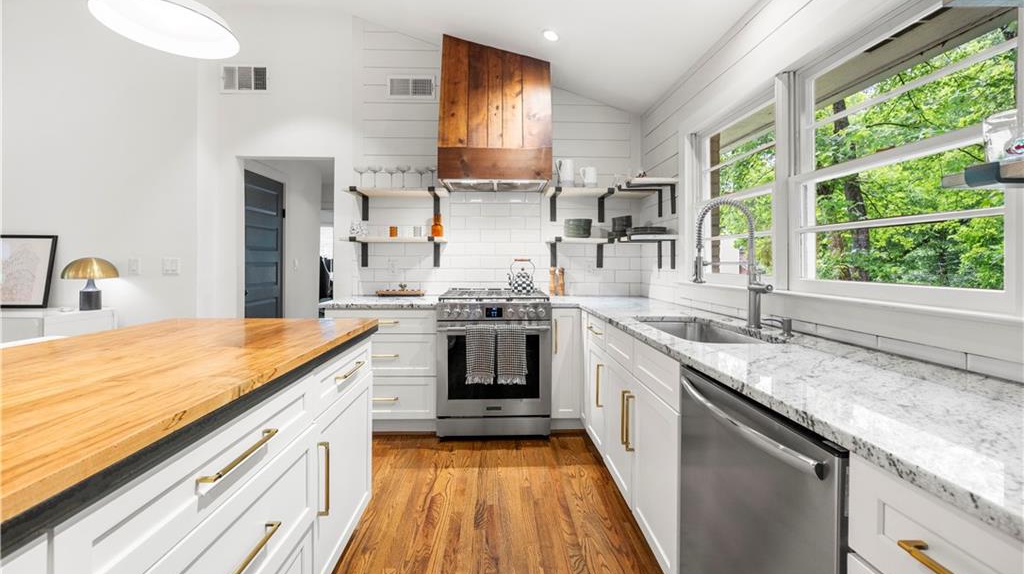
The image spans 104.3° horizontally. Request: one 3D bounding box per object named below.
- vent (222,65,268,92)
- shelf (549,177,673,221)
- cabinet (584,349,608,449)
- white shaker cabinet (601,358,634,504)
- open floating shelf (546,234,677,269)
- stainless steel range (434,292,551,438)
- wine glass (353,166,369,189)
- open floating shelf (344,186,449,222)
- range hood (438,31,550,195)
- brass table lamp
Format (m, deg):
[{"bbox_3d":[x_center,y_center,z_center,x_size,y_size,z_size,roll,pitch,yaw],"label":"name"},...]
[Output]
[{"bbox_3d":[-2.180,-1.700,3.245,0.400,0.235,0.030,0,3,-2],"label":"vent"},{"bbox_3d":[0.688,-0.629,2.976,0.795,0.235,0.680,0,2,-3],"label":"shelf"},{"bbox_3d":[0.785,0.627,2.357,0.580,0.620,0.390,0,2,-3],"label":"cabinet"},{"bbox_3d":[0.790,0.655,1.890,0.580,0.580,0.440,0,3,-2],"label":"white shaker cabinet"},{"bbox_3d":[0.690,-0.250,3.030,0.830,0.220,0.680,0,3,-2],"label":"open floating shelf"},{"bbox_3d":[-0.132,0.525,2.970,0.760,0.930,0.710,0,3,-2],"label":"stainless steel range"},{"bbox_3d":[-1.170,-0.837,3.085,0.108,0.178,0.108,0,2,-3],"label":"wine glass"},{"bbox_3d":[-0.886,-0.642,3.112,0.765,0.237,0.270,0,2,-3],"label":"open floating shelf"},{"bbox_3d":[-0.128,-1.385,3.060,0.810,1.220,0.540,0,3,-2],"label":"range hood"},{"bbox_3d":[-3.030,-0.020,2.870,0.300,0.380,0.300,0,3,-2],"label":"brass table lamp"}]

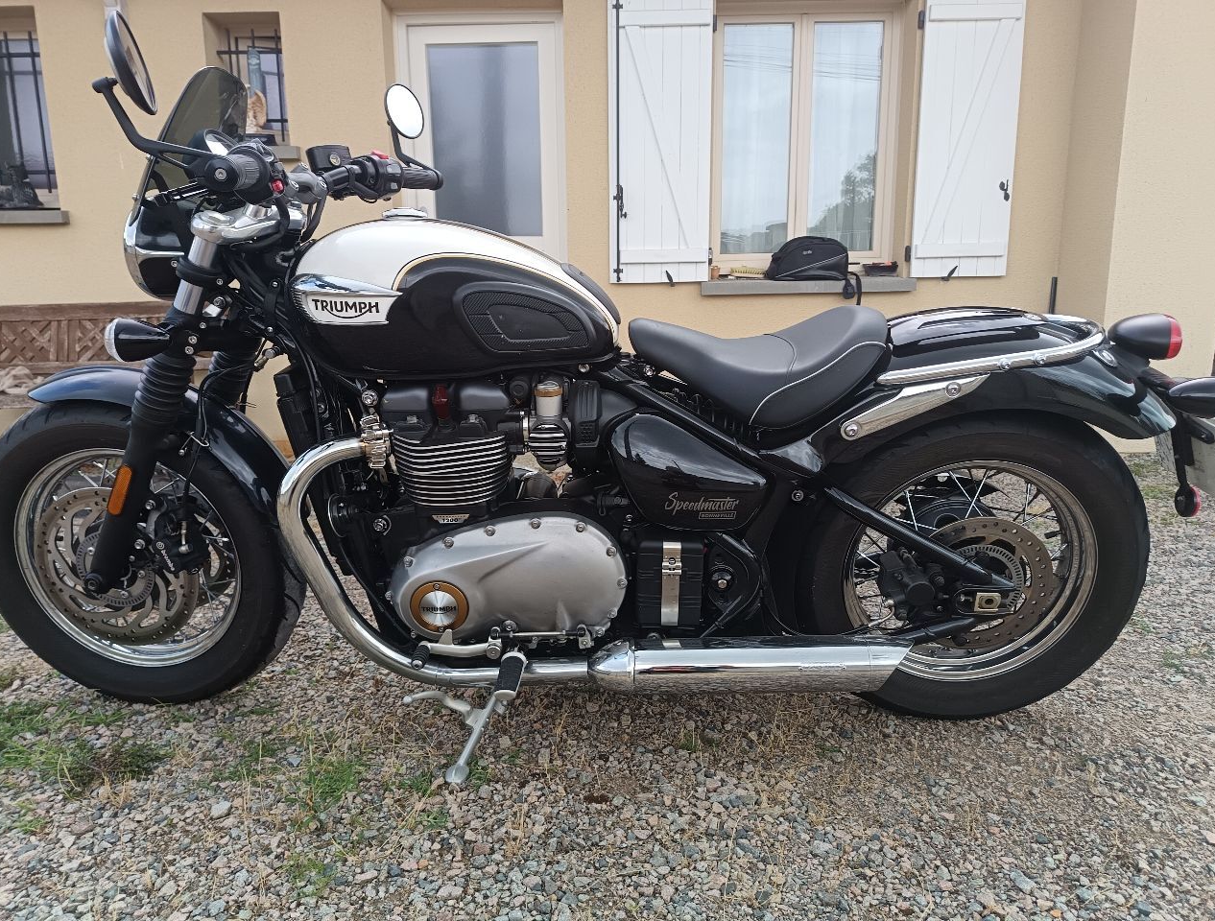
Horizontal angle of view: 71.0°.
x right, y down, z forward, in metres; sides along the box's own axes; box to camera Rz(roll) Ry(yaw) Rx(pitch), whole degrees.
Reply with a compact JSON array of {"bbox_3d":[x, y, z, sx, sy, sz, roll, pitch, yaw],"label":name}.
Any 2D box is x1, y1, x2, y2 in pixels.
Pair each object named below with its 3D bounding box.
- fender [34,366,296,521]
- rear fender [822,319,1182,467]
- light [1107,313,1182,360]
[{"bbox_3d":[-0.780,-0.042,1.512,0.460,0.270,0.165,2,19,6],"label":"fender"},{"bbox_3d":[0.639,-0.133,1.422,0.620,0.250,0.210,0,21,2],"label":"rear fender"},{"bbox_3d":[0.876,-0.202,1.388,0.125,0.082,0.085,0,21,2],"label":"light"}]

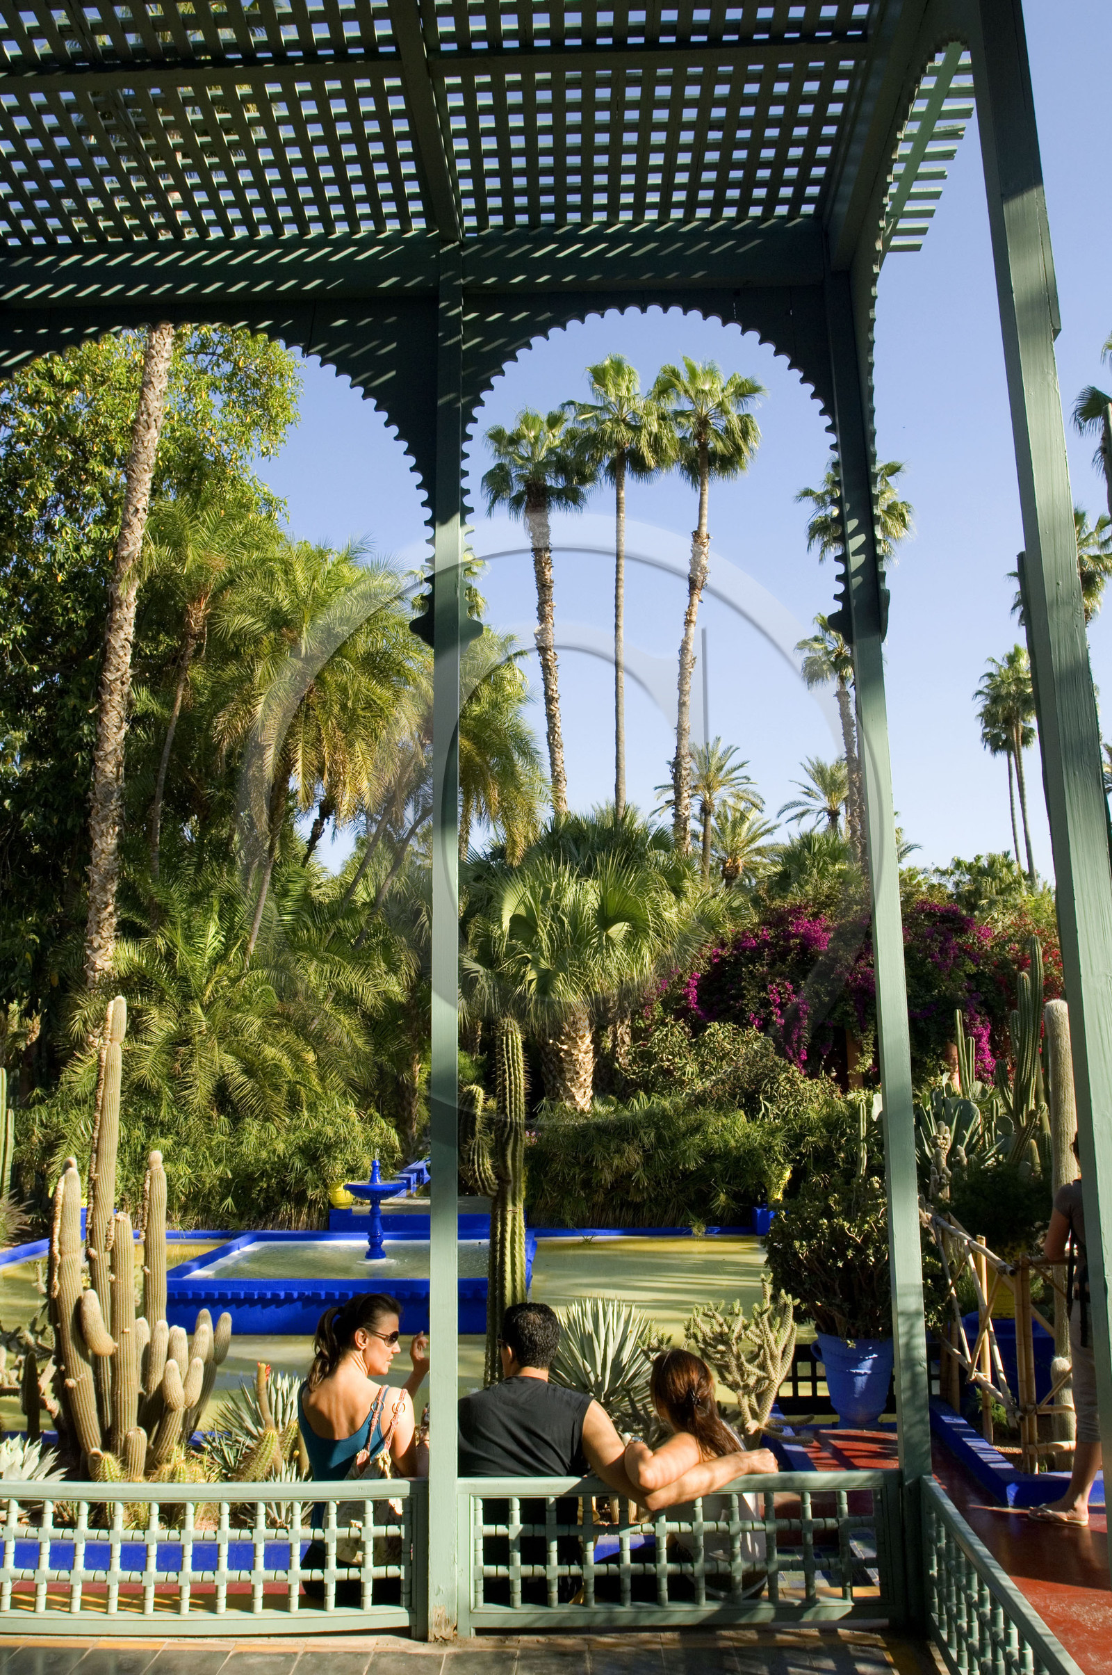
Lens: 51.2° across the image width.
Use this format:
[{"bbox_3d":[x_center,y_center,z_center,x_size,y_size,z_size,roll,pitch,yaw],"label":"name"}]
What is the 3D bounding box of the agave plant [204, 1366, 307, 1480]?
[{"bbox_3d":[-1.288,2.569,5.050,0.520,0.490,0.500,-1,-11,3],"label":"agave plant"}]

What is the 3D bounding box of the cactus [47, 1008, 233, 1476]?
[{"bbox_3d":[-2.061,1.964,5.808,0.920,2.300,0.780,-1,-10,2],"label":"cactus"}]

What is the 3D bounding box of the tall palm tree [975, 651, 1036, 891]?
[{"bbox_3d":[24.147,1.481,61.714,3.000,24.434,3.000,-1,-11,3],"label":"tall palm tree"}]

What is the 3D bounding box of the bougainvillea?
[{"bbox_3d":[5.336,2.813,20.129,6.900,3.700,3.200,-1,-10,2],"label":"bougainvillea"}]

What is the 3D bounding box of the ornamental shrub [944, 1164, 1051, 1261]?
[{"bbox_3d":[2.516,2.120,6.600,0.590,0.542,0.570,-1,-11,3],"label":"ornamental shrub"}]

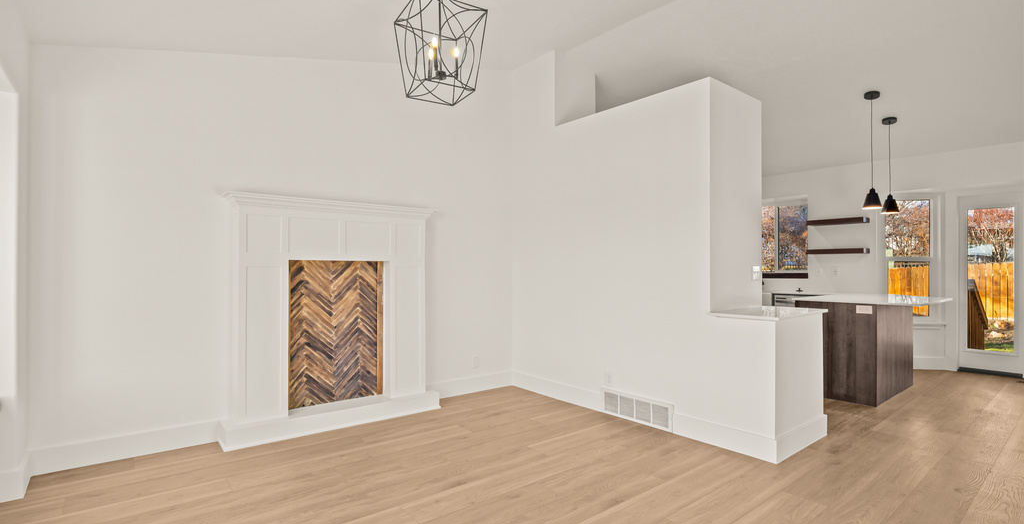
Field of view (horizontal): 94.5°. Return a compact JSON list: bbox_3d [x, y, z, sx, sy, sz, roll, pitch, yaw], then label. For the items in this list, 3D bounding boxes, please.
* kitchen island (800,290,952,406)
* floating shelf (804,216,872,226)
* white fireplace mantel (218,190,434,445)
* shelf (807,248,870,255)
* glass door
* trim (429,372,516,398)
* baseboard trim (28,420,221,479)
[{"bbox_3d":[3.555,0.818,4.664,1.330,0.910,0.970,1,-1,-38],"label":"kitchen island"},{"bbox_3d":[4.142,-0.505,6.029,0.201,0.059,0.634,1,-1,-38],"label":"floating shelf"},{"bbox_3d":[-1.324,0.399,3.698,1.629,1.708,0.262,1,-1,-38],"label":"white fireplace mantel"},{"bbox_3d":[4.141,-0.132,6.026,0.201,0.055,0.634,1,-1,-38],"label":"shelf"},{"bbox_3d":[5.434,0.243,5.385,0.050,2.001,0.512,1,-1,-38],"label":"glass door"},{"bbox_3d":[-0.386,1.188,4.587,0.976,0.152,0.020,1,-1,-38],"label":"trim"},{"bbox_3d":[-2.415,1.168,3.022,0.915,0.152,0.020,1,-1,-38],"label":"baseboard trim"}]

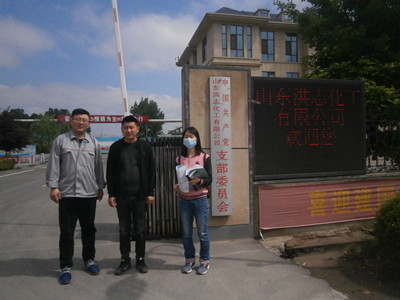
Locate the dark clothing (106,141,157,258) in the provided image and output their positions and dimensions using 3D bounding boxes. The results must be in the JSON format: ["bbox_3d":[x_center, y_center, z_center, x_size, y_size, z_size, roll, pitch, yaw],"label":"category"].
[{"bbox_3d":[-0.751,0.554,3.341,0.530,1.330,0.290,-1,1,-7],"label":"dark clothing"}]

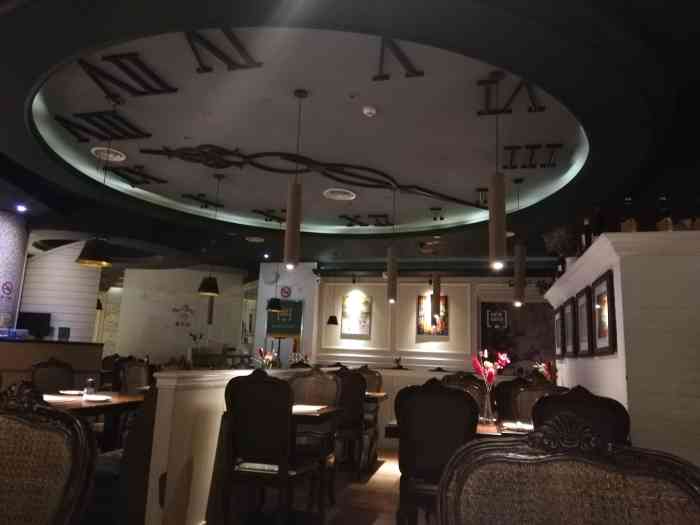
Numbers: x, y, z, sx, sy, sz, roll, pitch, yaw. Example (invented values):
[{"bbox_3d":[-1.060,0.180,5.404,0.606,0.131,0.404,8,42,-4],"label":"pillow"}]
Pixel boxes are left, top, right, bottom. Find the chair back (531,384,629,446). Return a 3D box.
[{"bbox_3d":[1.330,1.273,3.067,0.520,1.080,0.580,0,-10,15],"label":"chair back"}]

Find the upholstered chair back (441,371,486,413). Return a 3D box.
[{"bbox_3d":[0.948,1.248,4.356,0.470,0.620,0.140,0,-11,10],"label":"upholstered chair back"}]

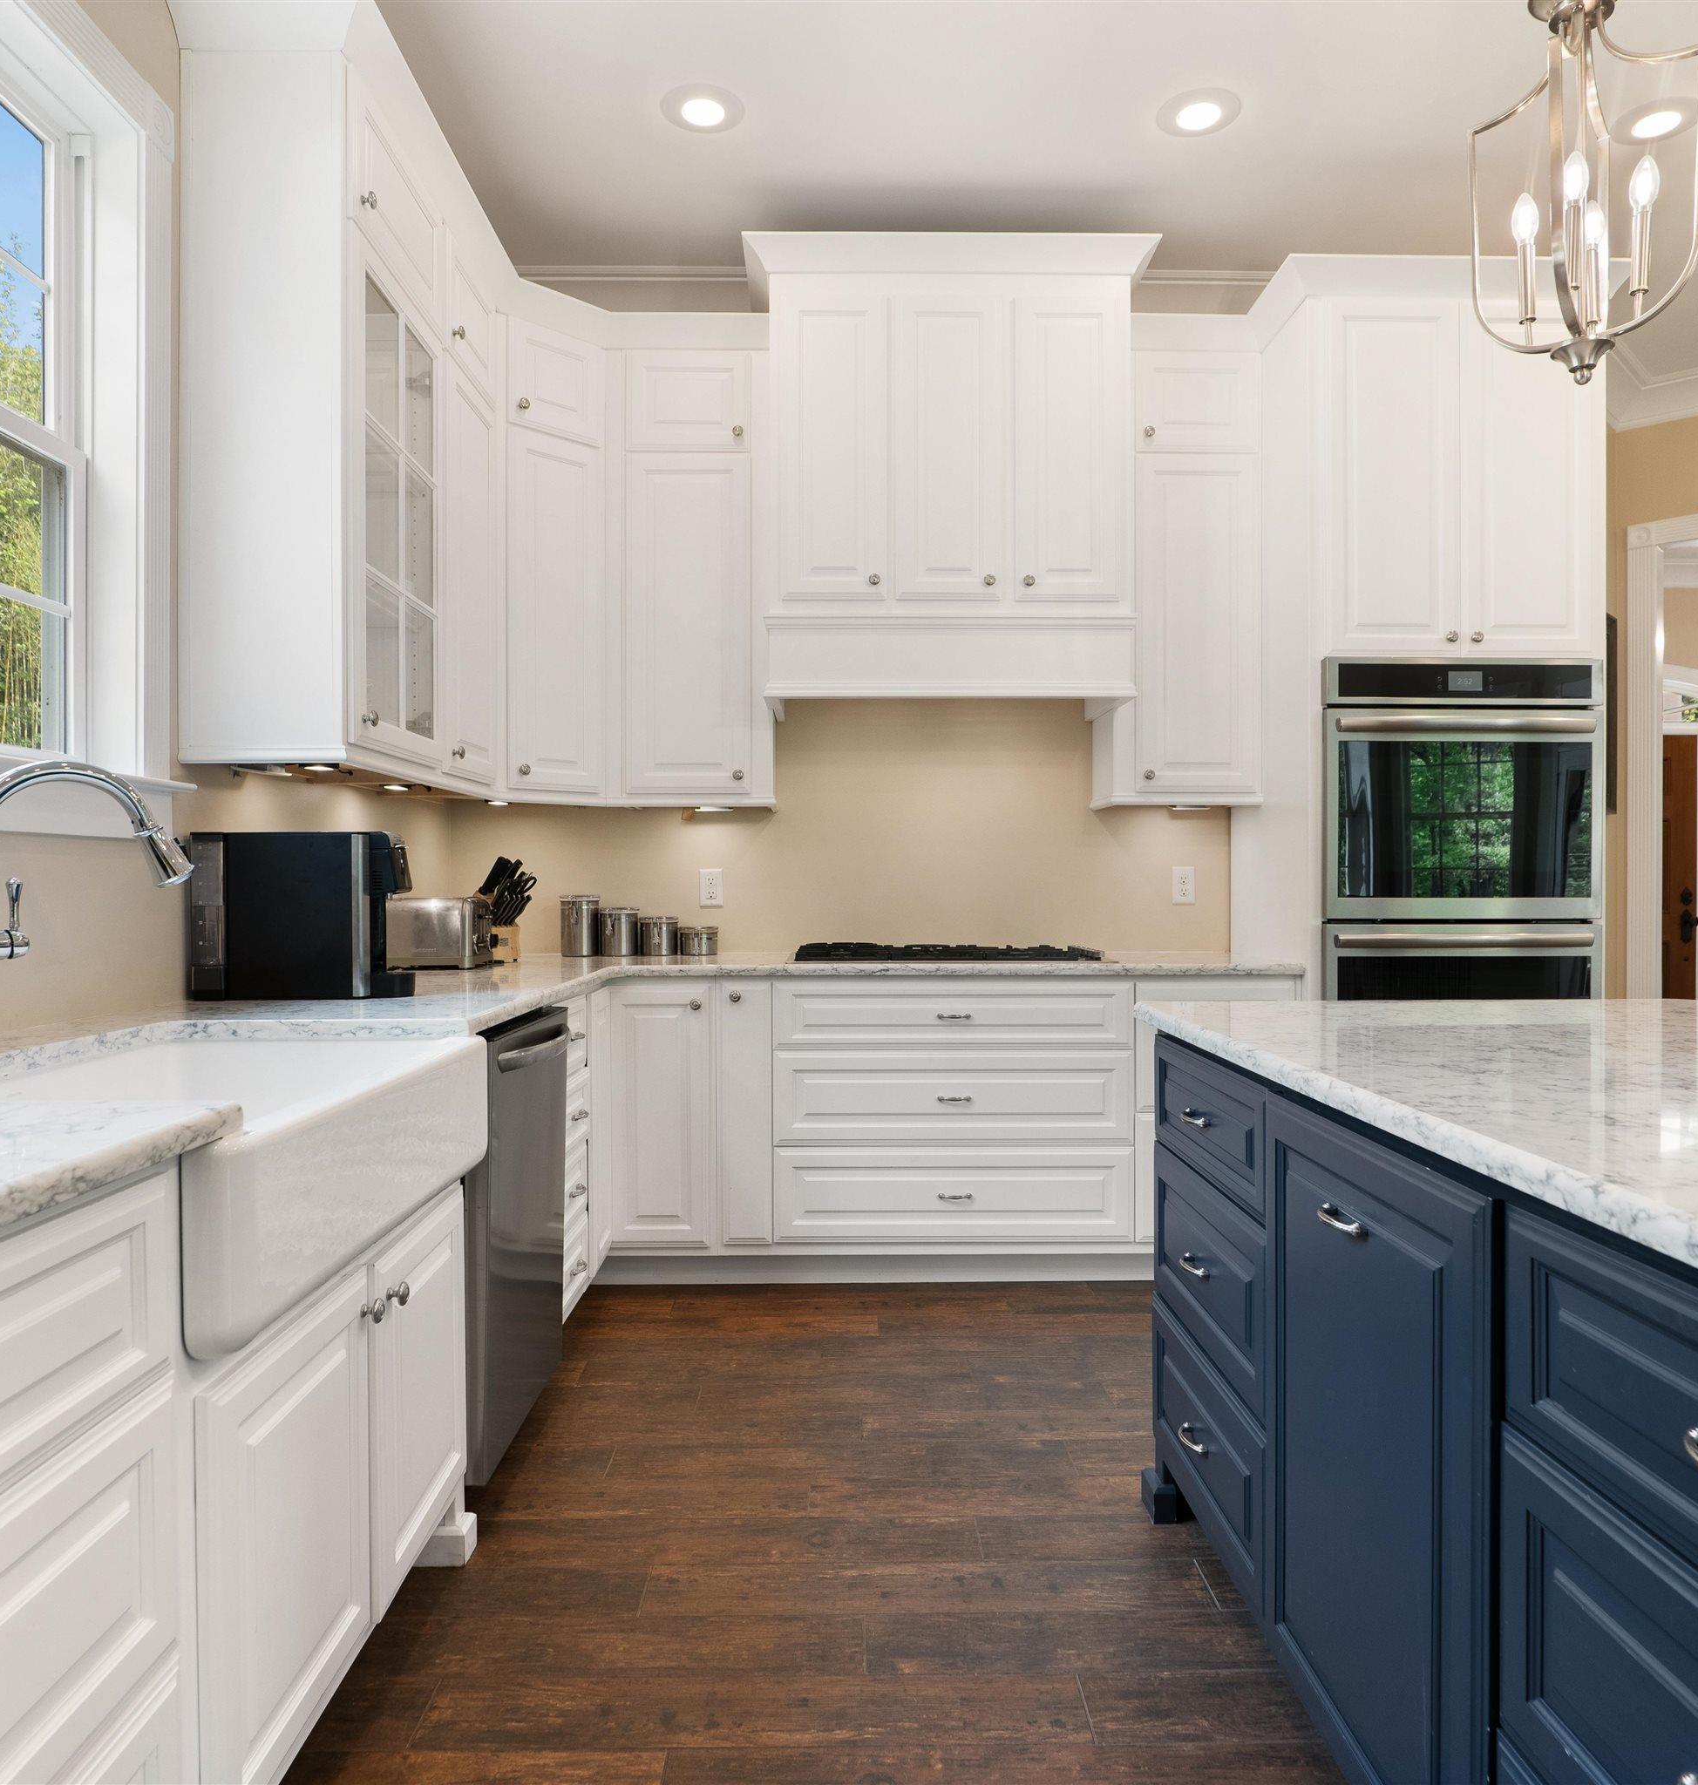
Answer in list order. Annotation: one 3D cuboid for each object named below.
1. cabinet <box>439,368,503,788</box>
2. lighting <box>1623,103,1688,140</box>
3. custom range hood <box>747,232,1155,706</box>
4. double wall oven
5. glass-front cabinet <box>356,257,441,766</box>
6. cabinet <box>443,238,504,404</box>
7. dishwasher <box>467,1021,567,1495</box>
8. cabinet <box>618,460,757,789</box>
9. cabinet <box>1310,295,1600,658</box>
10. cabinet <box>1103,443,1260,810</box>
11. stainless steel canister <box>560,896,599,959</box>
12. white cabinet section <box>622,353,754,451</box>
[{"bbox_3d":[-1.160,-0.815,3.170,0.330,1.060,0.520,0,0,-1],"label":"cabinet"},{"bbox_3d":[2.047,-1.950,3.016,0.180,0.030,0.180,0,0,-1],"label":"lighting"},{"bbox_3d":[0.281,-1.182,3.604,1.137,1.300,0.610,0,0,-1],"label":"custom range hood"},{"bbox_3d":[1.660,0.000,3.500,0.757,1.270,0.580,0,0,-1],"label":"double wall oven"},{"bbox_3d":[-1.160,-0.815,2.645,0.330,1.060,0.545,0,0,-1],"label":"glass-front cabinet"},{"bbox_3d":[-1.160,-1.500,3.170,0.330,0.300,0.520,0,0,-1],"label":"cabinet"},{"bbox_3d":[-0.887,0.636,2.226,0.620,0.785,0.600,0,0,-1],"label":"dishwasher"},{"bbox_3d":[-0.486,-0.808,3.757,0.417,1.044,0.315,0,0,-1],"label":"cabinet"},{"bbox_3d":[1.675,-1.147,3.584,0.811,0.997,0.600,0,0,-1],"label":"cabinet"},{"bbox_3d":[1.035,-0.800,3.790,0.455,1.070,0.325,0,0,-1],"label":"cabinet"},{"bbox_3d":[-0.840,0.104,3.719,0.123,0.189,0.123,0,0,-1],"label":"stainless steel canister"},{"bbox_3d":[-0.491,-1.490,3.772,0.386,0.307,0.330,0,0,-1],"label":"white cabinet section"}]

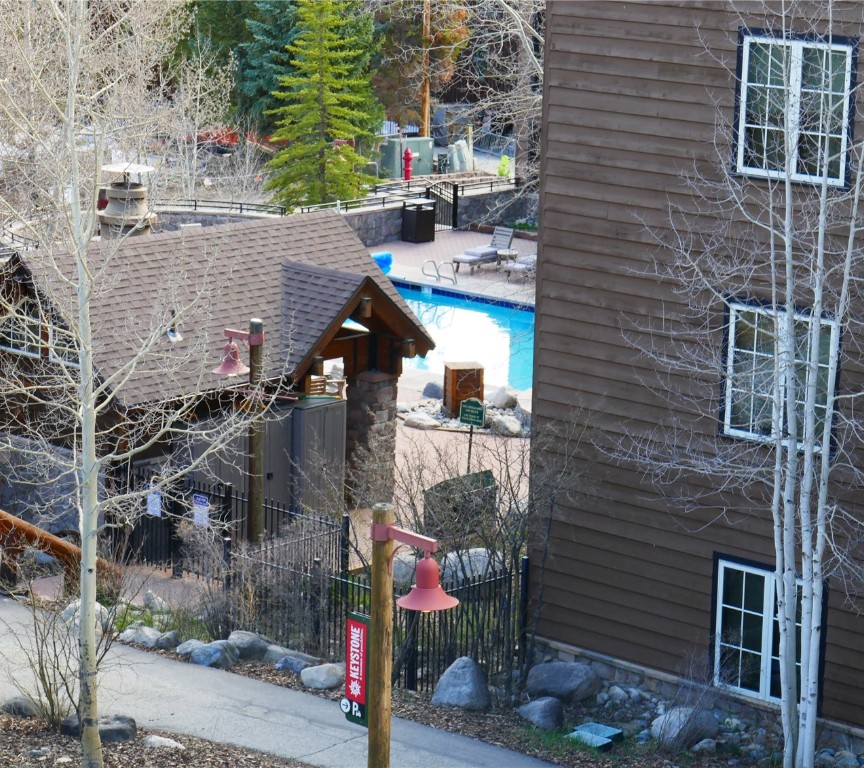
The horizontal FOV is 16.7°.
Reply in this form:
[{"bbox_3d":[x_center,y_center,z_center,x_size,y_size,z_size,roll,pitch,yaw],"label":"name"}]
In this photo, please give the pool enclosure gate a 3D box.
[{"bbox_3d":[-2.451,2.470,38.898,7.884,1.566,2.106,12,16,42],"label":"pool enclosure gate"}]

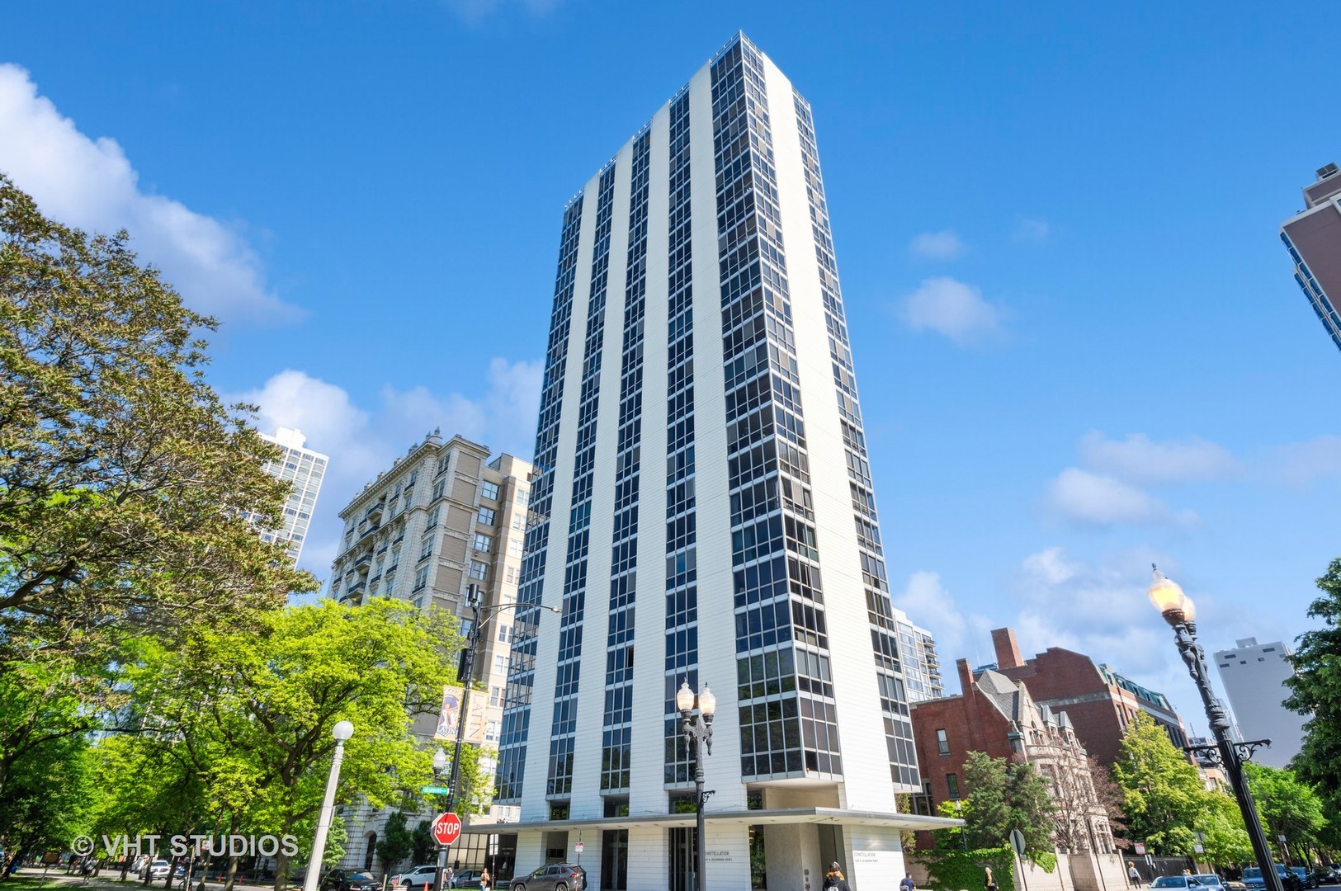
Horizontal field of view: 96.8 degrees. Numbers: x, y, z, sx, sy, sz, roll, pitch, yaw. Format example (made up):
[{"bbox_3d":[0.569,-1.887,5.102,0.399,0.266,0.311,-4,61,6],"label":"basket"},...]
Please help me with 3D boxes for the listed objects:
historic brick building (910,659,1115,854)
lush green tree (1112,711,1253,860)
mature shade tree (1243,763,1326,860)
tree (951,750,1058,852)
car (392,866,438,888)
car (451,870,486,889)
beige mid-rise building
[{"bbox_3d":[26.724,28.261,51.109,13.630,16.160,14.140,25,-39,-37],"label":"historic brick building"},{"bbox_3d":[44.709,30.923,52.981,8.380,13.840,8.380,-18,-35,29],"label":"lush green tree"},{"bbox_3d":[76.363,46.661,74.224,7.980,11.920,7.980,-22,-36,33],"label":"mature shade tree"},{"bbox_3d":[22.795,25.923,41.014,6.360,8.380,6.060,-12,-32,20],"label":"tree"},{"bbox_3d":[-18.295,32.212,44.408,4.650,1.700,1.870,16,-34,-26],"label":"car"},{"bbox_3d":[-14.212,31.239,42.811,4.650,1.480,1.840,-5,-30,9],"label":"car"},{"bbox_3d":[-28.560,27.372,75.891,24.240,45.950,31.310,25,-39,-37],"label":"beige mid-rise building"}]

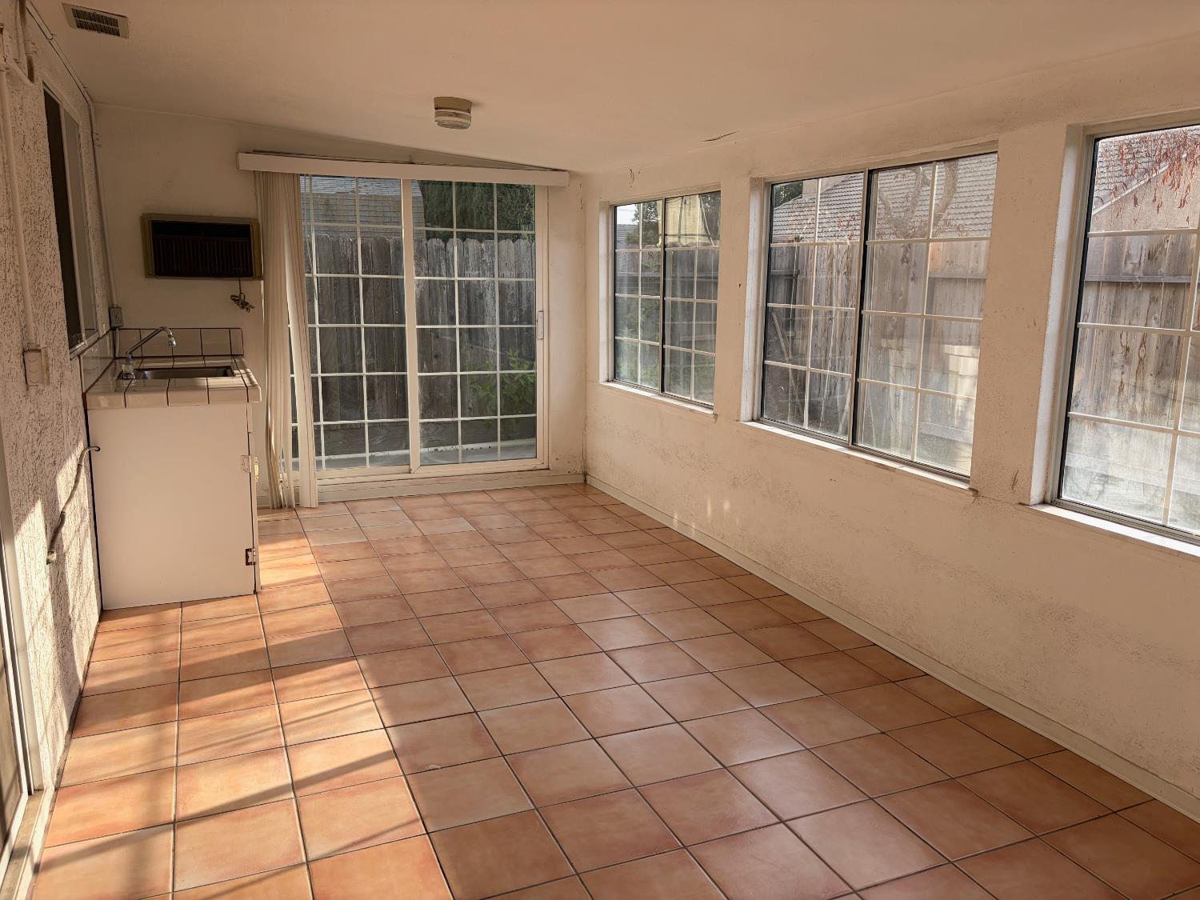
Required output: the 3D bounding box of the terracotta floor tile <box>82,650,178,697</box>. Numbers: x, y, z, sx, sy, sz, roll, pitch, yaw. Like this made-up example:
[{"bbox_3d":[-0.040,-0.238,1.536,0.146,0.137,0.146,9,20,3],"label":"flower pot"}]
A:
[{"bbox_3d":[-1.696,0.812,3.303,0.298,0.010,0.298,-3,12,-23],"label":"terracotta floor tile"}]

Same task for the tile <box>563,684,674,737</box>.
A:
[{"bbox_3d":[0.061,0.899,3.103,0.298,0.010,0.298,-4,12,-23],"label":"tile"}]

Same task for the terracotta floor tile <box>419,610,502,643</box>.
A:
[{"bbox_3d":[-0.587,0.747,3.799,0.299,0.010,0.299,-3,12,-23],"label":"terracotta floor tile"}]

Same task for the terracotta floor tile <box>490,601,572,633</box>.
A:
[{"bbox_3d":[-0.302,0.729,3.904,0.298,0.010,0.298,-3,12,-23],"label":"terracotta floor tile"}]

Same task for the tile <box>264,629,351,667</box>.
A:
[{"bbox_3d":[-1.147,0.786,3.570,0.300,0.011,0.300,-3,12,-23],"label":"tile"}]

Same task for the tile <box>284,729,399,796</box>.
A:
[{"bbox_3d":[-0.778,0.945,2.729,0.298,0.012,0.298,-3,12,-23],"label":"tile"}]

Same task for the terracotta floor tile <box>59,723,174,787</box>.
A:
[{"bbox_3d":[-1.460,0.928,2.770,0.294,0.012,0.294,-3,12,-23],"label":"terracotta floor tile"}]

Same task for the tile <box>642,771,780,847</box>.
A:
[{"bbox_3d":[0.304,1.009,2.553,0.298,0.010,0.298,-4,12,-23],"label":"tile"}]

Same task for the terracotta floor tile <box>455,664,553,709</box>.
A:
[{"bbox_3d":[-0.341,0.861,3.252,0.294,0.012,0.294,-3,12,-23],"label":"terracotta floor tile"}]

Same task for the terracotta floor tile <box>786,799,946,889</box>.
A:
[{"bbox_3d":[0.703,1.043,2.384,0.298,0.010,0.298,-3,12,-23],"label":"terracotta floor tile"}]

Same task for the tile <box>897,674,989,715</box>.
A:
[{"bbox_3d":[1.232,0.892,3.277,0.150,0.012,0.294,-3,12,-23],"label":"tile"}]

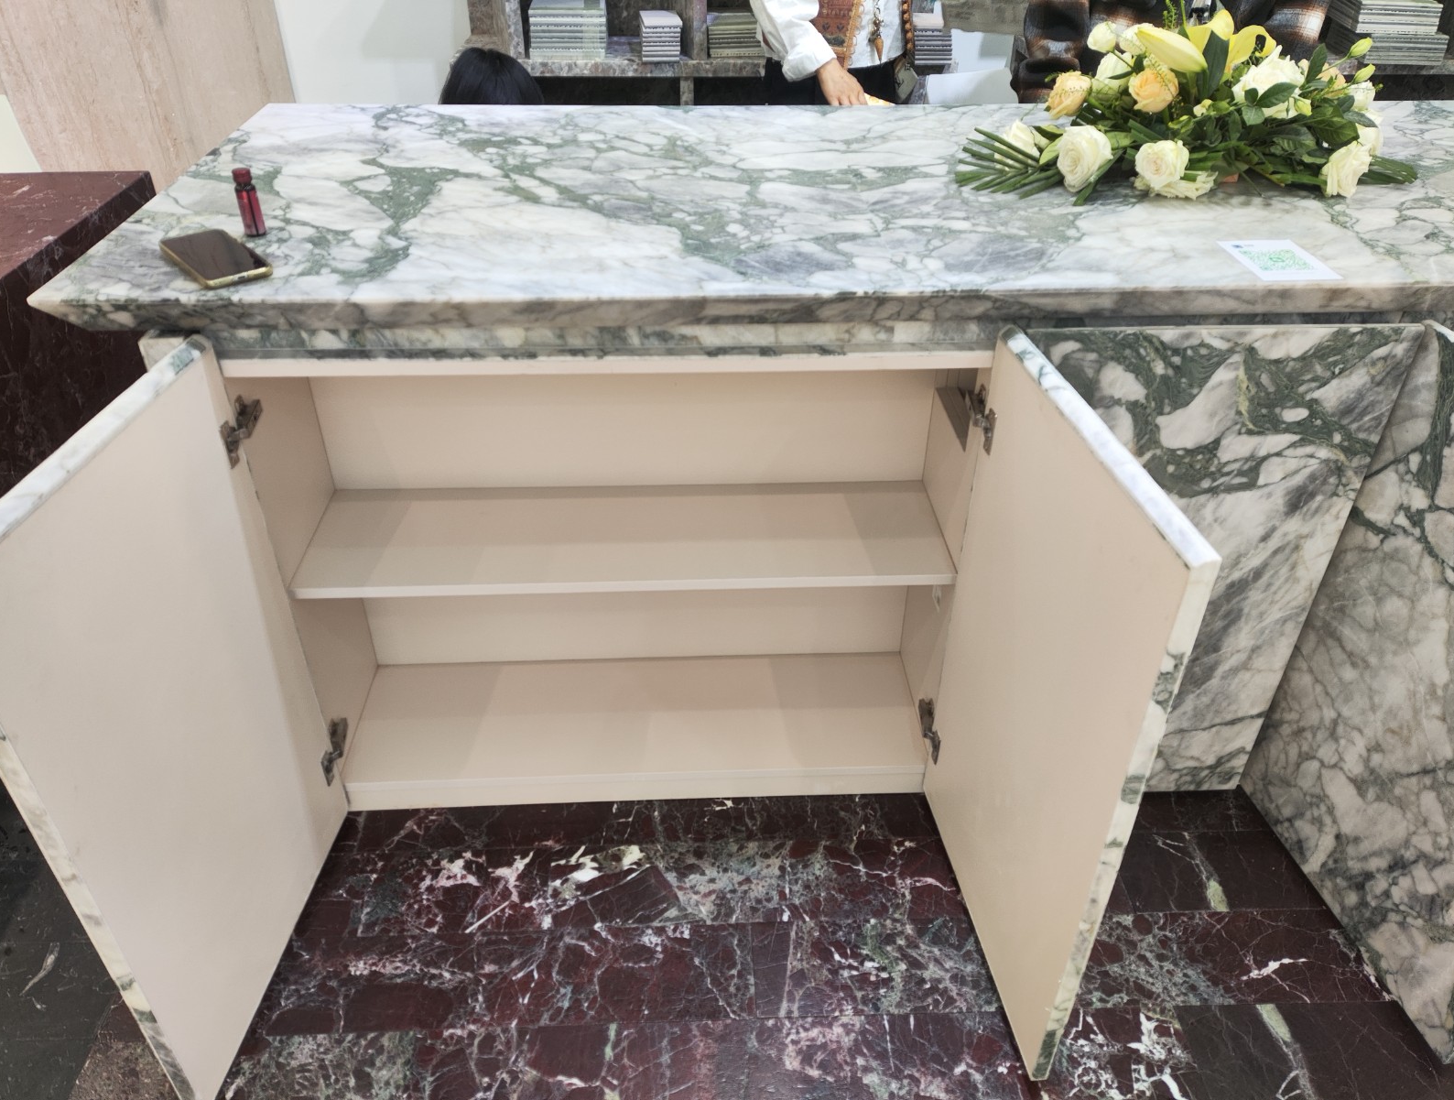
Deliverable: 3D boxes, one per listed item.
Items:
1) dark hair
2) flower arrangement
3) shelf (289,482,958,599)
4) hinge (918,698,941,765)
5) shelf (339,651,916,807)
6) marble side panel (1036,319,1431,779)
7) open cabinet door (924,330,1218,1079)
[{"bbox_3d":[-0.455,-0.836,1.994,0.215,0.240,0.230,-1,35,-2],"label":"dark hair"},{"bbox_3d":[0.650,-0.643,1.424,0.640,0.250,0.350,-1,35,-2],"label":"flower arrangement"},{"bbox_3d":[-0.149,-0.021,1.556,0.950,0.020,0.260,-1,35,-2],"label":"shelf"},{"bbox_3d":[0.320,0.283,1.636,0.030,0.060,0.100,-1,35,-2],"label":"hinge"},{"bbox_3d":[-0.150,0.307,1.772,0.950,0.060,0.280,-1,35,-2],"label":"shelf"},{"bbox_3d":[0.633,0.063,1.545,0.530,0.842,0.028,-1,34,-3],"label":"marble side panel"},{"bbox_3d":[0.367,0.207,1.259,0.028,0.802,0.481,-3,35,-5],"label":"open cabinet door"}]

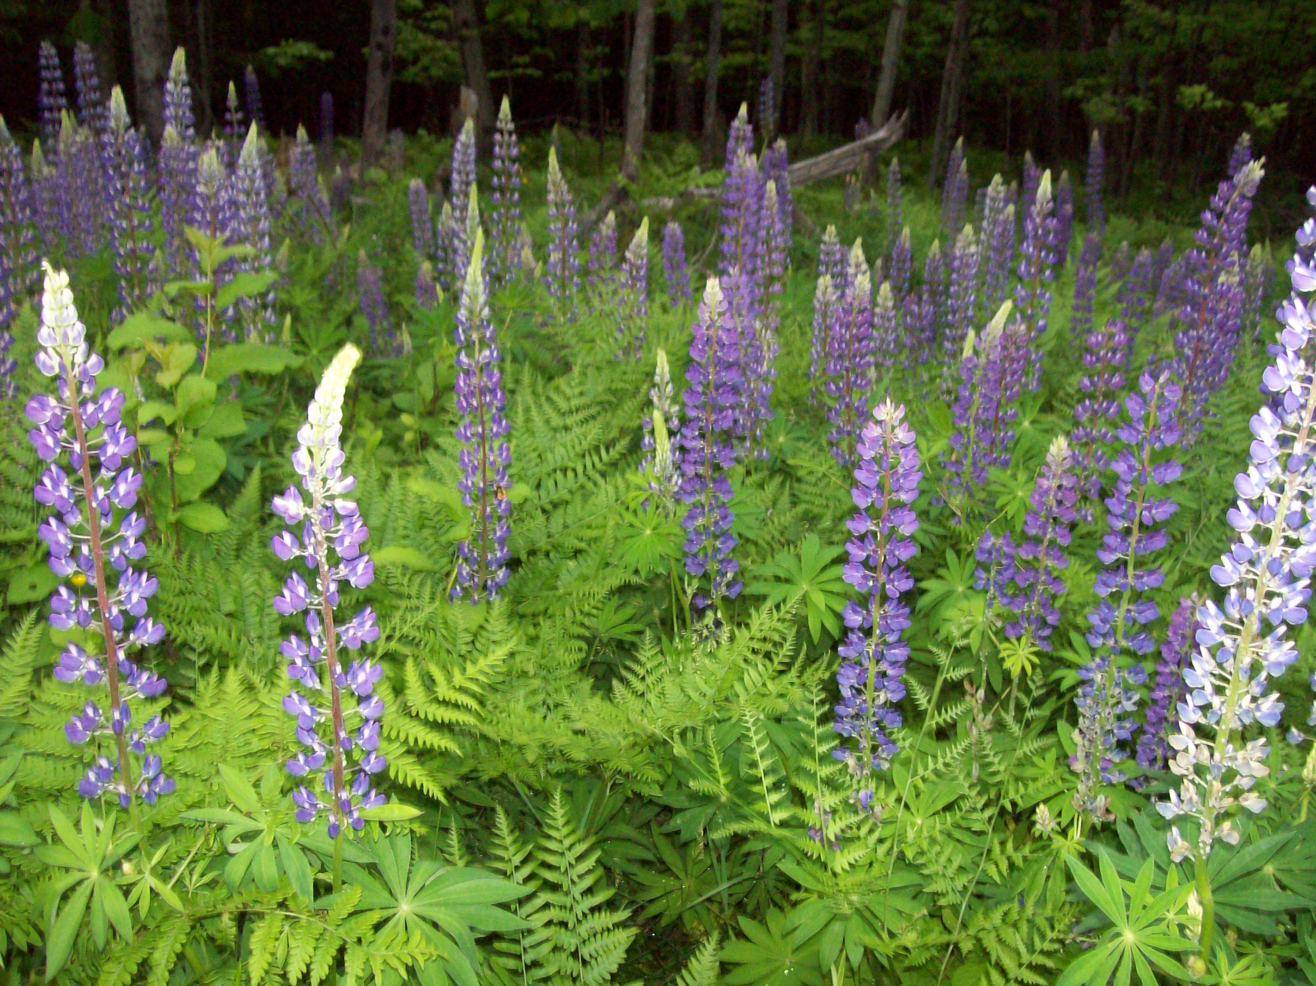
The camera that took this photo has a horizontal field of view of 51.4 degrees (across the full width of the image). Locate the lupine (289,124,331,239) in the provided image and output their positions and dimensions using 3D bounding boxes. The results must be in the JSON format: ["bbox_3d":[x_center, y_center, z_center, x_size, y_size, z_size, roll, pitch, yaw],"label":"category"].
[{"bbox_3d":[-0.837,-0.746,3.300,0.072,0.279,0.072,-7,17,-13],"label":"lupine"}]

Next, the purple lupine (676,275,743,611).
[{"bbox_3d":[0.060,-0.048,1.520,0.064,0.387,0.064,0,18,2],"label":"purple lupine"}]

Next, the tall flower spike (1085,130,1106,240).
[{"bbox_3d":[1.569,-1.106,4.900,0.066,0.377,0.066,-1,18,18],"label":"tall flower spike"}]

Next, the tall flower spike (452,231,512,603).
[{"bbox_3d":[-0.208,-0.080,1.600,0.064,0.450,0.064,-1,18,-7],"label":"tall flower spike"}]

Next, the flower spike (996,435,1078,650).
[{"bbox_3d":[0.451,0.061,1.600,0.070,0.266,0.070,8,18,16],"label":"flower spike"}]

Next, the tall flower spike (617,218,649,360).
[{"bbox_3d":[-0.042,-0.415,2.800,0.063,0.291,0.063,6,18,-2],"label":"tall flower spike"}]

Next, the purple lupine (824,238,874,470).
[{"bbox_3d":[0.271,-0.189,1.900,0.064,0.314,0.064,2,18,8],"label":"purple lupine"}]

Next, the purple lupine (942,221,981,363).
[{"bbox_3d":[0.558,-0.362,2.500,0.064,0.257,0.064,5,18,12],"label":"purple lupine"}]

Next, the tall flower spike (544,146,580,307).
[{"bbox_3d":[-0.195,-0.535,2.750,0.064,0.314,0.064,-3,17,-3],"label":"tall flower spike"}]

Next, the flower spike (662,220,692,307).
[{"bbox_3d":[0.043,-0.553,3.300,0.065,0.211,0.065,-5,17,2],"label":"flower spike"}]

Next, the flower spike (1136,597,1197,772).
[{"bbox_3d":[0.619,0.233,1.650,0.058,0.230,0.058,8,18,21],"label":"flower spike"}]

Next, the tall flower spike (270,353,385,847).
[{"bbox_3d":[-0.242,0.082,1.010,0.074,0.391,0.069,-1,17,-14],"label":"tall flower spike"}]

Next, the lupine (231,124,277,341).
[{"bbox_3d":[-0.677,-0.433,2.300,0.064,0.360,0.064,-1,18,-16],"label":"lupine"}]

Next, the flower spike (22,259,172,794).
[{"bbox_3d":[-0.345,0.037,0.830,0.065,0.351,0.065,-8,20,-23],"label":"flower spike"}]

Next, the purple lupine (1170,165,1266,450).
[{"bbox_3d":[0.707,-0.235,1.720,0.067,0.363,0.067,15,22,20],"label":"purple lupine"}]

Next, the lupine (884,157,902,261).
[{"bbox_3d":[0.843,-1.016,4.900,0.063,0.366,0.063,1,17,10],"label":"lupine"}]

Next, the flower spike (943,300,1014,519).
[{"bbox_3d":[0.507,-0.130,2.150,0.065,0.348,0.065,12,20,12],"label":"flower spike"}]

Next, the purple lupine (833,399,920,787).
[{"bbox_3d":[0.198,0.098,1.240,0.068,0.376,0.068,3,17,9],"label":"purple lupine"}]

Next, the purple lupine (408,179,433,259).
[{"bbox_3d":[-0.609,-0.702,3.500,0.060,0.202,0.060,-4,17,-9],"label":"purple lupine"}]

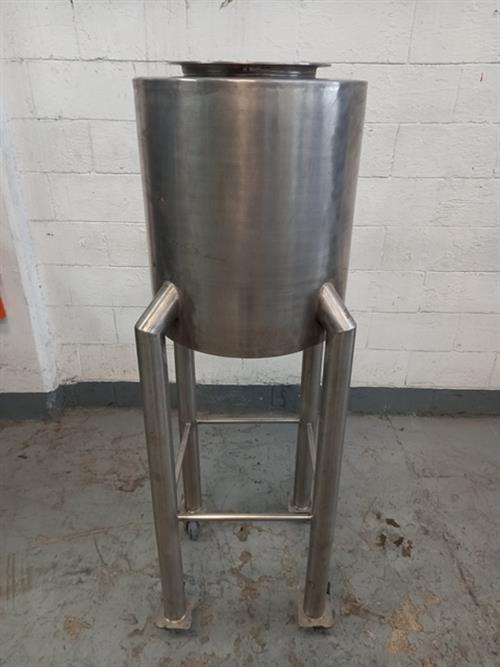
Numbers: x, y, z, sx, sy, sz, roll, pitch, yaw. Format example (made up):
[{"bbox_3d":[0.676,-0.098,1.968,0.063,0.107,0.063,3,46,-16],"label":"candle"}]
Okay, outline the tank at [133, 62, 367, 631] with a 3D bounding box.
[{"bbox_3d":[-0.008,0.153,1.314,0.510,1.549,0.515,1,28,0],"label":"tank"}]

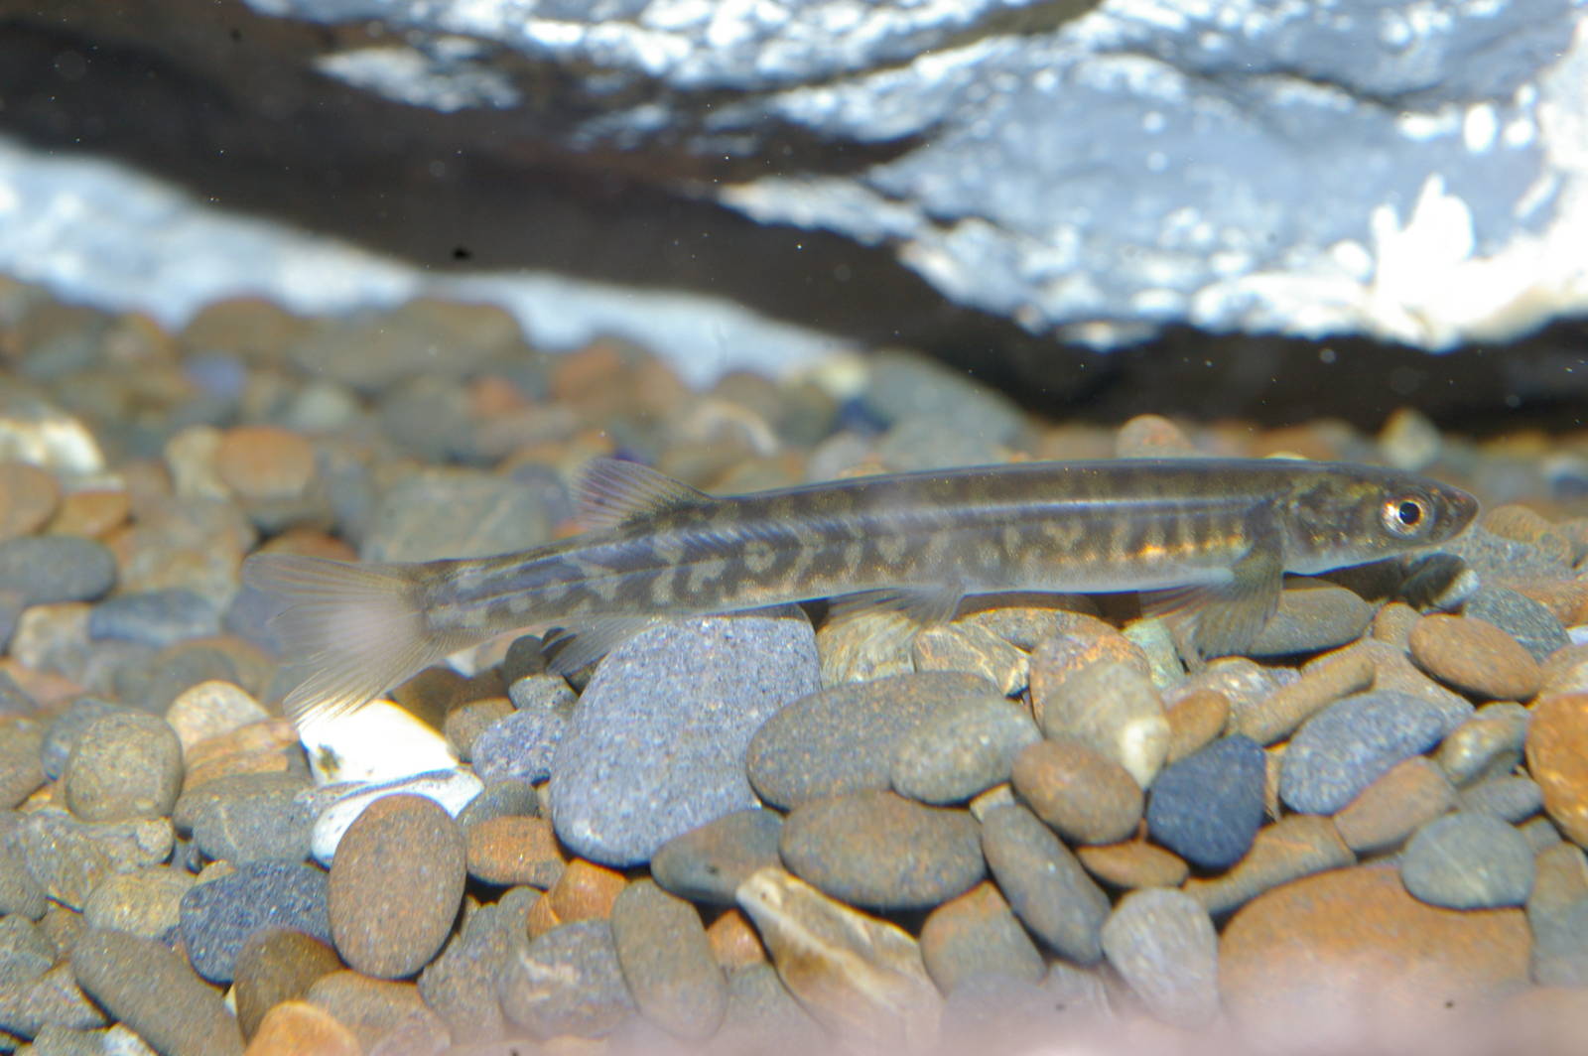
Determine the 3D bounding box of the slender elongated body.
[{"bbox_3d":[0.005,0.003,0.264,0.090,0.018,0.016,-5,14,-5],"label":"slender elongated body"}]

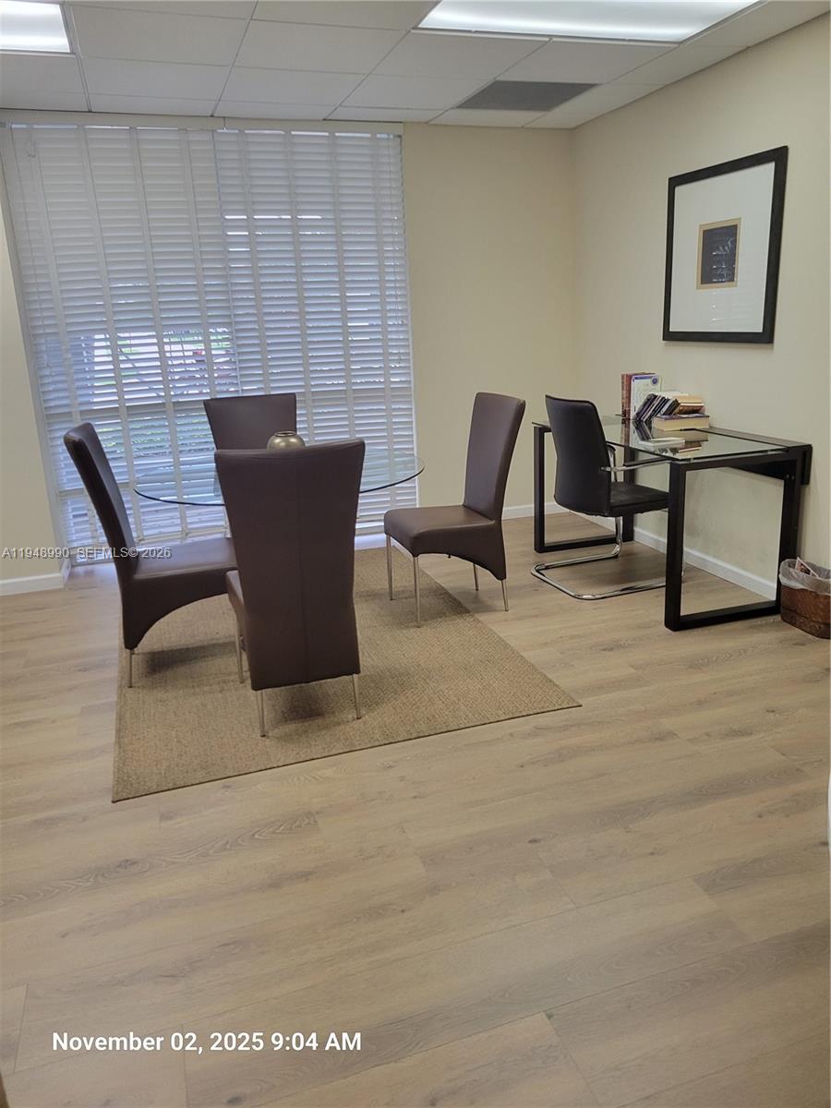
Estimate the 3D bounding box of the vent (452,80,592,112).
[{"bbox_3d":[0.573,-2.402,4.354,0.586,0.025,0.586,-7,17,-17],"label":"vent"}]

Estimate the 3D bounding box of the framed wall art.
[{"bbox_3d":[1.449,-1.428,3.975,0.030,0.804,0.842,-7,17,-17],"label":"framed wall art"}]

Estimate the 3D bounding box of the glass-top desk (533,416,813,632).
[{"bbox_3d":[1.194,-0.240,4.234,0.667,0.747,1.424,-7,17,-17],"label":"glass-top desk"}]

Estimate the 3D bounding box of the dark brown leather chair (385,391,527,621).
[{"bbox_3d":[0.172,-0.229,3.901,0.566,0.986,0.455,-7,17,-17],"label":"dark brown leather chair"}]

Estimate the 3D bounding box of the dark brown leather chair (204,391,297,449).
[{"bbox_3d":[-0.740,-0.264,4.149,0.455,0.986,0.566,-7,17,-17],"label":"dark brown leather chair"}]

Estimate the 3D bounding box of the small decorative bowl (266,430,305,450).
[{"bbox_3d":[-0.544,-0.429,3.543,0.167,0.162,0.167,-2,16,1],"label":"small decorative bowl"}]

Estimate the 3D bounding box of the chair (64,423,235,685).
[{"bbox_3d":[-1.014,-0.020,3.335,0.566,0.986,0.455,-7,17,-17],"label":"chair"}]

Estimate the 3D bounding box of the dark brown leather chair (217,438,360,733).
[{"bbox_3d":[-0.440,0.075,2.923,0.455,0.986,0.576,-7,17,-17],"label":"dark brown leather chair"}]

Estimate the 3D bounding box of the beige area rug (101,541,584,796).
[{"bbox_3d":[-0.509,0.342,3.771,1.576,0.012,2.323,-7,17,-17],"label":"beige area rug"}]

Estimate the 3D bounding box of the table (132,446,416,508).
[{"bbox_3d":[-0.554,0.001,3.668,1.227,0.727,1.227,-7,17,-17],"label":"table"}]

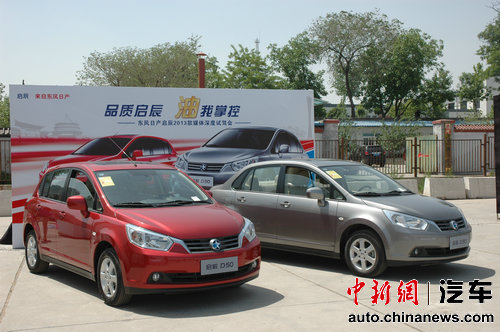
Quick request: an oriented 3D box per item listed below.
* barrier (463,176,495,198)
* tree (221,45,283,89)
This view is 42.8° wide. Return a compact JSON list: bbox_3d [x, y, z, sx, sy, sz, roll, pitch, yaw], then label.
[{"bbox_3d":[8.529,0.782,23.422,1.450,0.770,0.500,-1,1,-16],"label":"barrier"},{"bbox_3d":[0.196,-4.117,47.989,4.660,10.050,4.430,-1,0,0],"label":"tree"}]

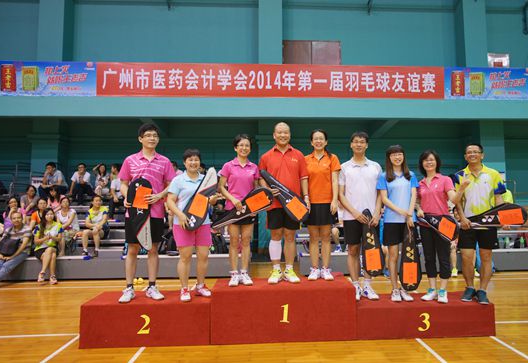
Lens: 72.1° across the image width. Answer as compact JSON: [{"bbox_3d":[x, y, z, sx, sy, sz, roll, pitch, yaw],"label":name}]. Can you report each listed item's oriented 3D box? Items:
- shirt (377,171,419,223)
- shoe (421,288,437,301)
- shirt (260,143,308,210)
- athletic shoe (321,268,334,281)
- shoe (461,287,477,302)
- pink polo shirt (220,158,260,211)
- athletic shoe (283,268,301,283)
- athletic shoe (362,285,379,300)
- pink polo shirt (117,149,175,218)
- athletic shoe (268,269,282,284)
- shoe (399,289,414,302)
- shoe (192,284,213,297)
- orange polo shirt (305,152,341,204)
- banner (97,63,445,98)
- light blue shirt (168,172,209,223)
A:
[{"bbox_3d":[1.437,0.172,3.890,0.430,0.550,0.260,-2,-4,19],"label":"shirt"},{"bbox_3d":[1.772,1.204,3.893,0.250,0.100,0.093,3,-5,-44],"label":"shoe"},{"bbox_3d":[0.217,-0.041,4.040,0.540,0.720,0.290,-1,-4,2],"label":"shirt"},{"bbox_3d":[0.712,1.039,4.066,0.095,0.100,0.255,0,-4,-12],"label":"athletic shoe"},{"bbox_3d":[2.176,1.192,3.855,0.105,0.115,0.280,-4,-5,44],"label":"shoe"},{"bbox_3d":[-0.256,0.036,3.950,0.430,0.570,0.250,0,-4,-11],"label":"pink polo shirt"},{"bbox_3d":[0.311,1.032,3.986,0.105,0.115,0.290,1,-4,-24],"label":"athletic shoe"},{"bbox_3d":[1.174,1.204,3.986,0.105,0.120,0.285,1,-4,-14],"label":"athletic shoe"},{"bbox_3d":[-1.228,0.031,3.800,0.540,0.700,0.280,0,-4,-18],"label":"pink polo shirt"},{"bbox_3d":[0.127,1.020,3.932,0.105,0.115,0.285,-2,-4,18],"label":"athletic shoe"},{"bbox_3d":[1.515,1.199,3.854,0.095,0.100,0.255,-1,-4,-1],"label":"shoe"},{"bbox_3d":[-0.635,1.139,3.800,0.095,0.100,0.255,3,-5,-43],"label":"shoe"},{"bbox_3d":[0.652,-0.034,4.080,0.420,0.580,0.260,-1,-4,8],"label":"orange polo shirt"},{"bbox_3d":[0.281,-2.569,9.300,8.923,0.859,0.030,0,-4,-3],"label":"banner"},{"bbox_3d":[-0.755,0.179,3.830,0.460,0.560,0.280,0,-4,-8],"label":"light blue shirt"}]

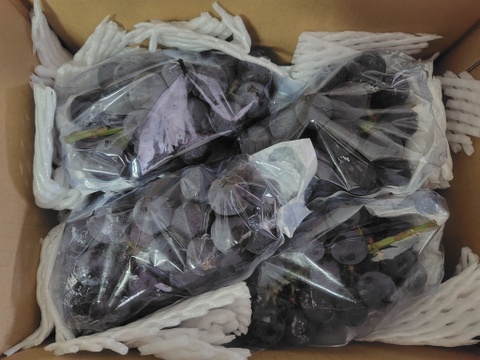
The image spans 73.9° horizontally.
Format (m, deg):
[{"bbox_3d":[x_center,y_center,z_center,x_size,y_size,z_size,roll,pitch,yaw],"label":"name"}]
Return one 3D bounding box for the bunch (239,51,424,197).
[{"bbox_3d":[0.085,-0.053,0.296,0.162,0.082,0.124,-14,82,0],"label":"bunch"}]

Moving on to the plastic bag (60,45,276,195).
[{"bbox_3d":[-0.068,-0.055,0.296,0.202,0.082,0.118,-10,82,0],"label":"plastic bag"}]

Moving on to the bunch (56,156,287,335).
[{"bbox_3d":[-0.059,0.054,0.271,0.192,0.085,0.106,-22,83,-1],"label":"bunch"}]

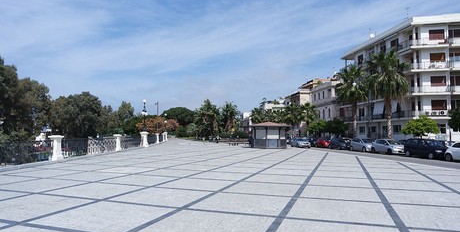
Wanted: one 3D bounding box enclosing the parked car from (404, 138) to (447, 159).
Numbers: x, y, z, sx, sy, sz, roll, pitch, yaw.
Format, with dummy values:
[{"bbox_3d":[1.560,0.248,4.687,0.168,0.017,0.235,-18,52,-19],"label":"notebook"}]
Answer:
[{"bbox_3d":[16.709,2.733,25.566,1.740,1.590,4.100,1,-3,-7],"label":"parked car"}]

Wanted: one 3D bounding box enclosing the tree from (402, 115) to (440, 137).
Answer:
[{"bbox_3d":[19.440,1.901,31.055,3.800,3.910,3.800,1,-3,-7],"label":"tree"}]

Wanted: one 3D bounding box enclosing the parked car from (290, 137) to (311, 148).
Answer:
[{"bbox_3d":[10.354,3.778,45.043,1.770,1.460,4.300,0,-3,-3],"label":"parked car"}]

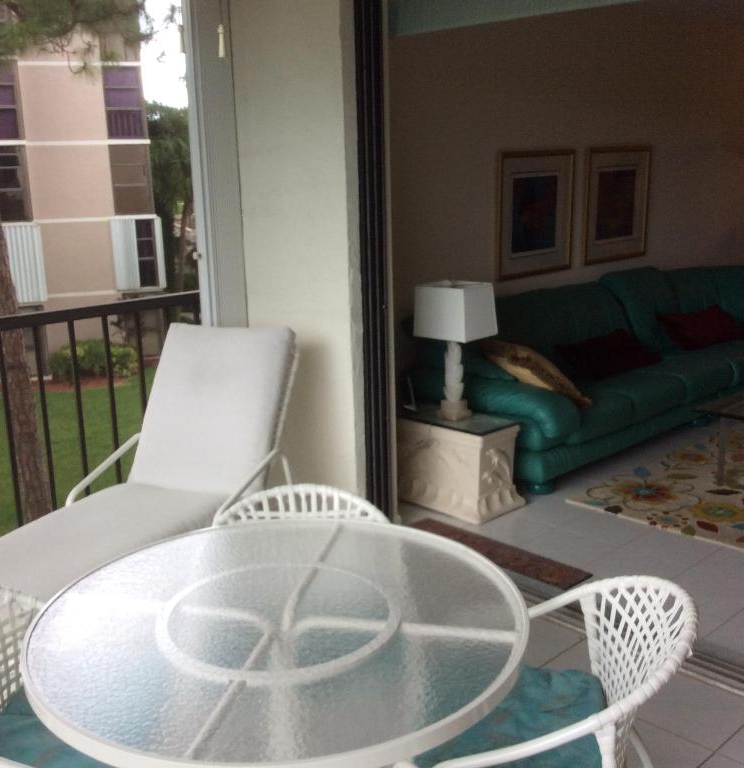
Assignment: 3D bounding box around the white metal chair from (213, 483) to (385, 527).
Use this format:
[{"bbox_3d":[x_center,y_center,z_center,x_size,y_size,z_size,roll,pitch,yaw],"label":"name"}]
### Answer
[{"bbox_3d":[-0.191,0.734,2.631,0.600,0.750,0.620,-1,13,0],"label":"white metal chair"}]

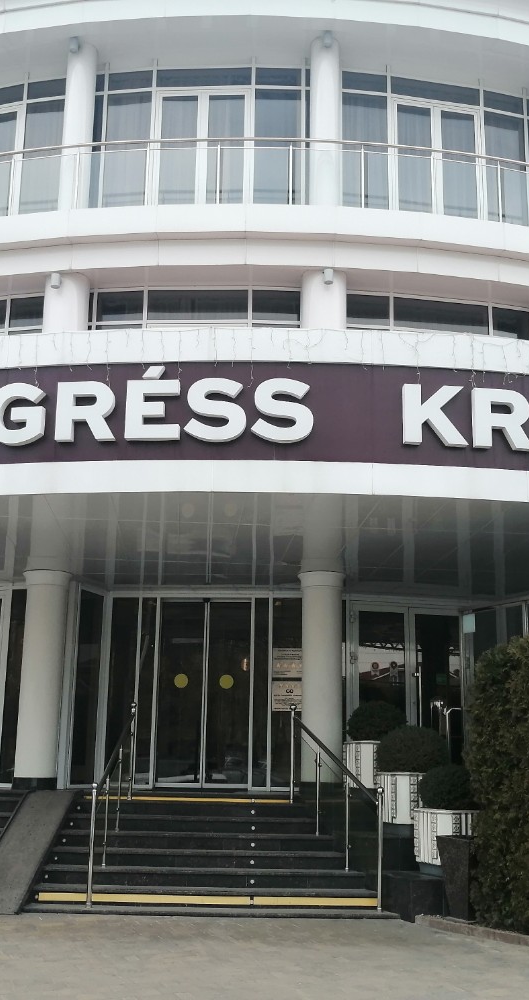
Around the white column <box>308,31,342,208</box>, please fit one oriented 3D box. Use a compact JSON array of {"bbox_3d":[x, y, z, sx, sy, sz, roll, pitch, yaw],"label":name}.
[{"bbox_3d":[0.844,-5.091,13.921,0.430,2.840,0.430,1,-13,0],"label":"white column"}]

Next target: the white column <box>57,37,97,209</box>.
[{"bbox_3d":[-2.389,-4.725,12.962,0.380,2.440,0.380,-1,-12,10],"label":"white column"}]

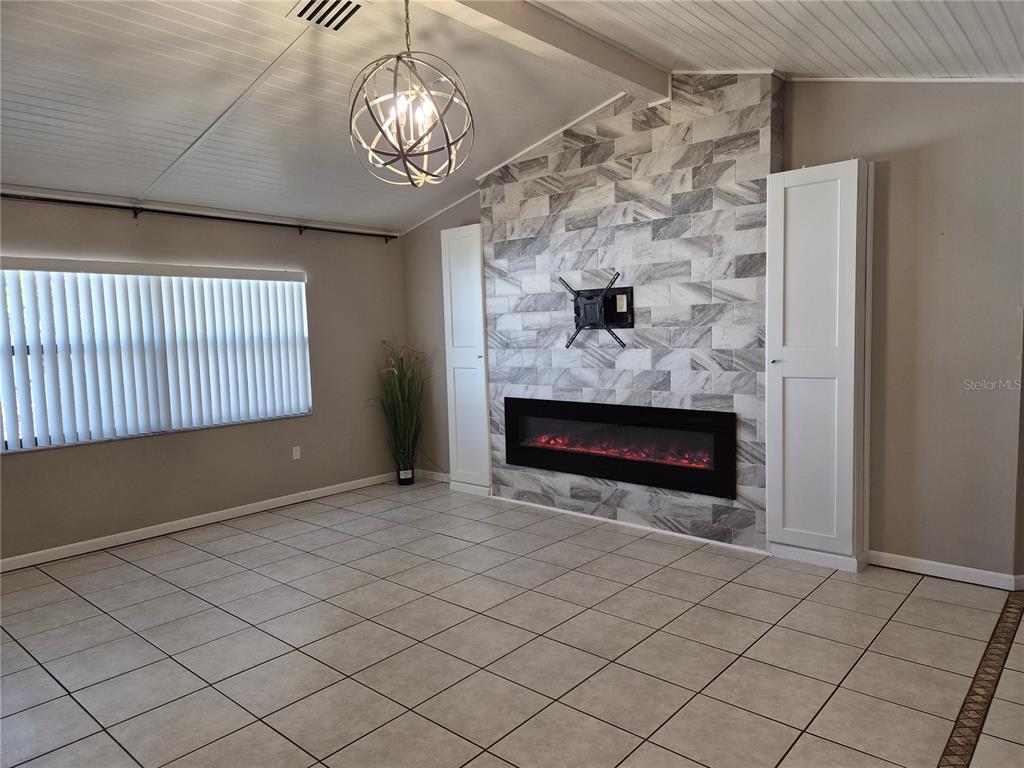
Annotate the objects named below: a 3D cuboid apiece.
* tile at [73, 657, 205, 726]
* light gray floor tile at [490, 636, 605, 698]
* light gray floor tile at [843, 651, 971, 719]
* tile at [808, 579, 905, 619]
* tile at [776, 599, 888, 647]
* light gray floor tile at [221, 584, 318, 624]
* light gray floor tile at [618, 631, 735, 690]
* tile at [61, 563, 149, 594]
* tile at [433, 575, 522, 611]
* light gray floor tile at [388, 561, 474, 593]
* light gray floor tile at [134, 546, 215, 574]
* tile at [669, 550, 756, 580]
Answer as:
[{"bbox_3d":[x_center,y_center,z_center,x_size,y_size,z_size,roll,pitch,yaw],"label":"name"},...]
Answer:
[{"bbox_3d":[-1.582,1.305,2.890,0.406,0.010,0.406,3,6,41],"label":"tile"},{"bbox_3d":[0.160,1.238,2.970,0.401,0.012,0.401,3,6,41],"label":"light gray floor tile"},{"bbox_3d":[1.641,1.240,2.821,0.409,0.010,0.409,3,6,41],"label":"light gray floor tile"},{"bbox_3d":[1.841,1.145,3.666,0.402,0.010,0.402,3,6,41],"label":"tile"},{"bbox_3d":[1.572,1.176,3.364,0.402,0.010,0.402,3,6,41],"label":"tile"},{"bbox_3d":[-1.327,1.214,3.740,0.401,0.012,0.401,3,6,41],"label":"light gray floor tile"},{"bbox_3d":[0.737,1.239,3.042,0.406,0.010,0.406,3,6,41],"label":"light gray floor tile"},{"bbox_3d":[-2.516,1.203,4.218,0.402,0.010,0.402,2,6,41],"label":"tile"},{"bbox_3d":[-0.184,1.200,3.882,0.409,0.010,0.409,3,6,41],"label":"tile"},{"bbox_3d":[-0.492,1.179,4.144,0.406,0.010,0.406,3,6,41],"label":"light gray floor tile"},{"bbox_3d":[-2.246,1.172,4.534,0.402,0.010,0.402,2,6,41],"label":"light gray floor tile"},{"bbox_3d":[1.230,1.116,4.212,0.402,0.010,0.402,3,6,41],"label":"tile"}]

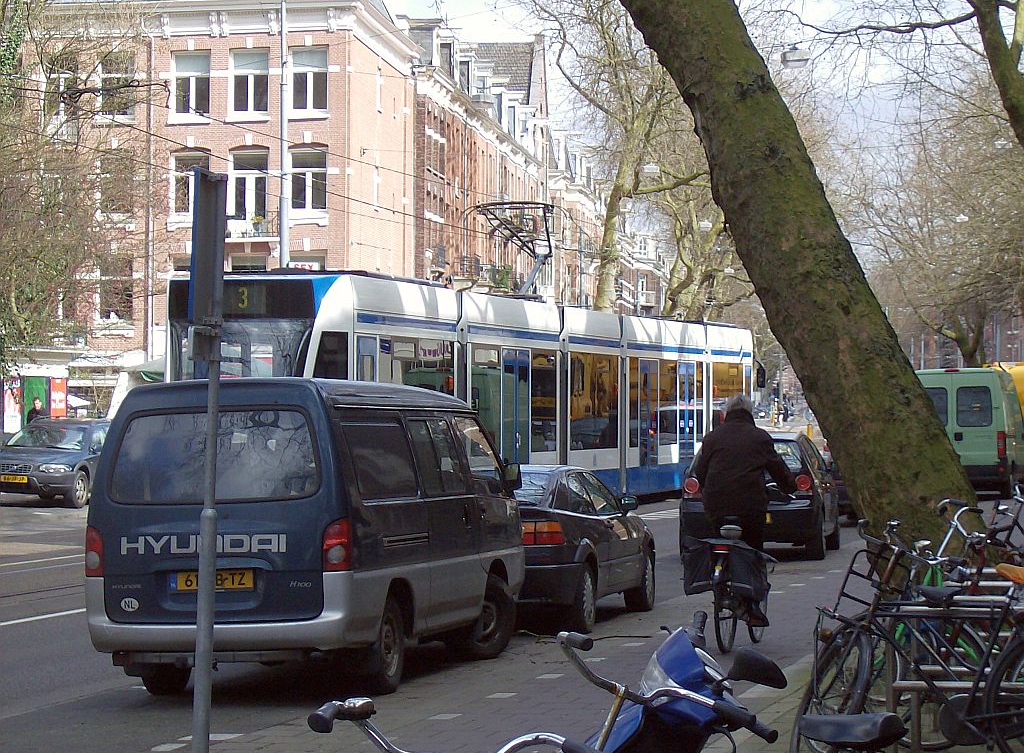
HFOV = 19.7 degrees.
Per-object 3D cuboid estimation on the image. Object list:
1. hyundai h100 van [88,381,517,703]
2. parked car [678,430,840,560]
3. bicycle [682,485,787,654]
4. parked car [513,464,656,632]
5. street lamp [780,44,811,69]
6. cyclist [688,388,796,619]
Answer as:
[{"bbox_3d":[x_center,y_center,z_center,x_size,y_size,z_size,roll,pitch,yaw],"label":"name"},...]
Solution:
[{"bbox_3d":[-1.221,1.030,19.895,1.720,1.970,4.660,-1,-1,14],"label":"hyundai h100 van"},{"bbox_3d":[3.021,1.406,35.442,1.670,1.460,3.900,-1,-1,10],"label":"parked car"},{"bbox_3d":[1.633,1.404,21.308,0.600,1.140,1.780,-1,-1,15],"label":"bicycle"},{"bbox_3d":[0.124,1.397,24.745,1.700,1.320,4.050,-1,-1,14],"label":"parked car"},{"bbox_3d":[5.293,-5.954,55.000,0.500,0.440,0.400,-1,-1,8],"label":"street lamp"},{"bbox_3d":[1.659,0.946,21.150,0.600,1.700,0.850,-1,-1,15],"label":"cyclist"}]

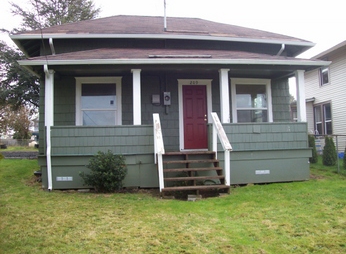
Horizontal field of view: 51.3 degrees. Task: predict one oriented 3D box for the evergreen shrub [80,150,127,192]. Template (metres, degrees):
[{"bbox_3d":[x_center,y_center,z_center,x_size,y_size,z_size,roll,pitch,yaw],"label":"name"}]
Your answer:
[{"bbox_3d":[-1.701,1.093,8.837,1.100,1.030,1.000,-1,-2,-8],"label":"evergreen shrub"}]

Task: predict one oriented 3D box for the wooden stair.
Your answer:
[{"bbox_3d":[0.471,1.152,8.983,1.620,0.970,1.250,-1,-2,-8],"label":"wooden stair"}]

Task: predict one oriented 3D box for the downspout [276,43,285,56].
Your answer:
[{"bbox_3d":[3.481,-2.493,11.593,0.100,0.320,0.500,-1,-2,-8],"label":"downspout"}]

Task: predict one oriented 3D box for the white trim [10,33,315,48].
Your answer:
[{"bbox_3d":[-0.024,-2.634,10.791,9.300,0.150,0.130,-1,-2,-8],"label":"white trim"}]

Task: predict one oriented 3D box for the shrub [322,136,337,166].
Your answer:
[{"bbox_3d":[6.136,0.932,14.100,0.560,1.200,0.560,-1,-2,-8],"label":"shrub"}]

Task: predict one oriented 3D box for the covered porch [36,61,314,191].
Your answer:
[{"bbox_3d":[0.136,-0.057,10.412,7.450,3.320,1.950,-1,-2,-8],"label":"covered porch"}]

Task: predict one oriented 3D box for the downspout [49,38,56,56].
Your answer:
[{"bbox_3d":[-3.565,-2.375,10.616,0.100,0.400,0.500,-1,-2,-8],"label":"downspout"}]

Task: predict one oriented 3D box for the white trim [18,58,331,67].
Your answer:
[{"bbox_3d":[0.285,-1.646,9.295,8.150,0.140,0.130,-1,-2,-8],"label":"white trim"}]

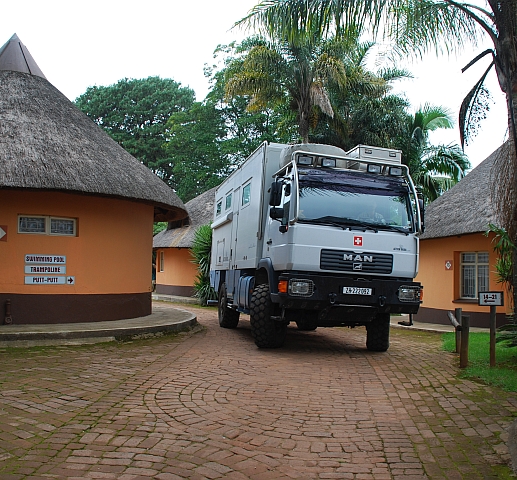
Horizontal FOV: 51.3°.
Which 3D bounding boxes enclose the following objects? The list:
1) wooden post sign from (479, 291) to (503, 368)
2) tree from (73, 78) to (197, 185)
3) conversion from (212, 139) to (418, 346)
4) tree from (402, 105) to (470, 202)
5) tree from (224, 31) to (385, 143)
[{"bbox_3d":[3.537,1.367,8.201,0.380,1.175,0.090,1,-4,11],"label":"wooden post sign"},{"bbox_3d":[-8.579,-3.837,38.475,10.500,15.365,10.000,2,-4,0],"label":"tree"},{"bbox_3d":[0.713,0.271,12.693,2.500,3.880,8.100,5,-5,-13],"label":"conversion"},{"bbox_3d":[6.783,-1.230,22.225,4.300,8.596,4.200,2,-4,0],"label":"tree"},{"bbox_3d":[1.891,-2.453,20.295,5.900,10.486,5.600,2,-4,0],"label":"tree"}]

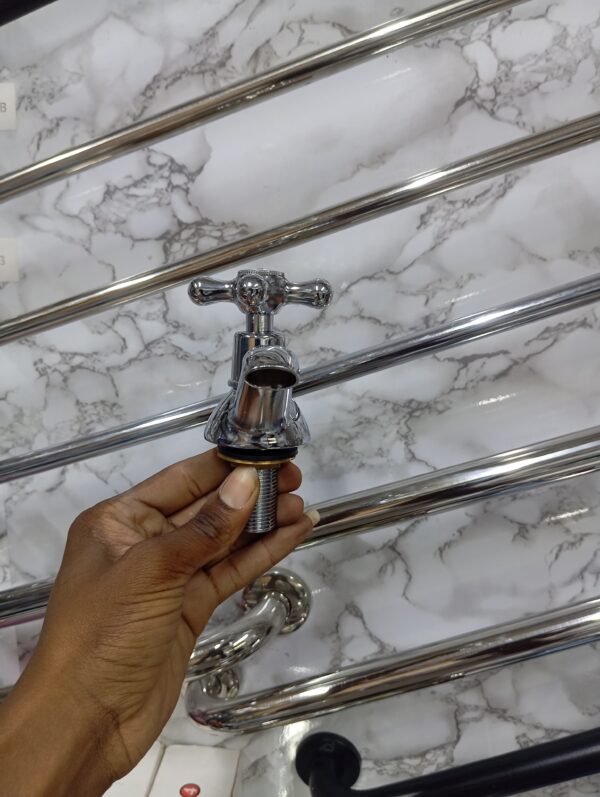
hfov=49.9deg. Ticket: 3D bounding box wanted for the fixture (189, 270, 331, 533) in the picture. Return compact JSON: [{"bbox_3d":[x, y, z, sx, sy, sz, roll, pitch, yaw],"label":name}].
[{"bbox_3d":[-0.017,0.005,0.288,0.065,0.120,0.096,1,9,-9],"label":"fixture"}]

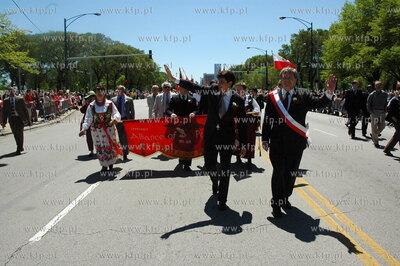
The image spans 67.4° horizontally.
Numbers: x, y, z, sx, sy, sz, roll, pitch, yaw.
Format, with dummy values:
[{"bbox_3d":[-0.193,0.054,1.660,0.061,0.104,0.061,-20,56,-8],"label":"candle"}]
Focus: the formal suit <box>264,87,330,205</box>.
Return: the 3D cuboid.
[{"bbox_3d":[1.206,0.193,3.725,0.830,1.470,0.520,0,7,7],"label":"formal suit"}]

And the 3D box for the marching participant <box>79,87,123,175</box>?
[{"bbox_3d":[-1.926,-0.107,5.820,0.780,1.660,0.480,-1,7,-5],"label":"marching participant"}]

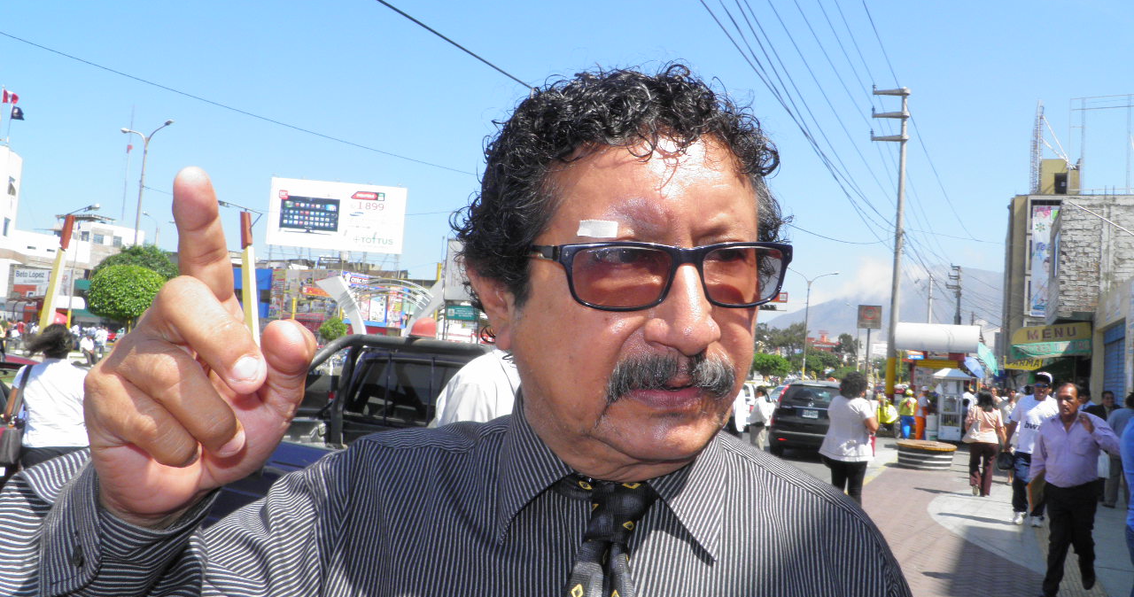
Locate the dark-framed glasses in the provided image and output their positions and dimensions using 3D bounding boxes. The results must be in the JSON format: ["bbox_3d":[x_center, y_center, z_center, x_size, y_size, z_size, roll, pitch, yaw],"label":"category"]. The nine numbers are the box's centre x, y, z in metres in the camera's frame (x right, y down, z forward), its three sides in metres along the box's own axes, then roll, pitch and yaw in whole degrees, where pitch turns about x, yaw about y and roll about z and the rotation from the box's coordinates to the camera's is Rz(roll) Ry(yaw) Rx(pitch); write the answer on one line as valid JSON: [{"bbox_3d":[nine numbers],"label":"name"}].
[{"bbox_3d":[0.039,-0.014,0.578,0.146,0.045,0.143,-1,4,-23],"label":"dark-framed glasses"}]

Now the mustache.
[{"bbox_3d":[0.061,0.046,0.540,0.084,0.033,0.030,3,-2,-18],"label":"mustache"}]

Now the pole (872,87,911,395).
[{"bbox_3d":[10.736,-1.286,31.232,1.320,11.920,0.360,2,-5,25],"label":"pole"}]

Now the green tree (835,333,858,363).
[{"bbox_3d":[38.210,8.692,125.000,3.600,8.100,3.600,4,-4,0],"label":"green tree"}]

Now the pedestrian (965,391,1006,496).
[{"bbox_3d":[6.312,2.198,13.837,0.580,1.599,0.400,2,-5,25],"label":"pedestrian"}]

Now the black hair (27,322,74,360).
[{"bbox_3d":[-2.803,0.229,5.000,0.250,0.200,0.200,6,-5,-17],"label":"black hair"}]

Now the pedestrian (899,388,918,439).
[{"bbox_3d":[9.383,3.249,25.200,0.480,1.620,0.420,2,-4,30],"label":"pedestrian"}]

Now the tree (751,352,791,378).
[{"bbox_3d":[10.819,4.562,49.872,2.600,3.251,2.600,3,-5,13],"label":"tree"}]

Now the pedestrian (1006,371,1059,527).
[{"bbox_3d":[5.354,1.737,10.550,0.620,1.770,0.500,2,-4,24],"label":"pedestrian"}]

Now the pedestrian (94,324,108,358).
[{"bbox_3d":[-23.346,2.110,46.000,0.520,1.670,0.400,4,-4,0],"label":"pedestrian"}]

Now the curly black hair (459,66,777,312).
[{"bbox_3d":[0.032,-0.062,0.610,0.210,0.185,0.220,-1,4,-23],"label":"curly black hair"}]

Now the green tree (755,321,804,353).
[{"bbox_3d":[22.084,6.689,97.675,6.200,8.220,6.000,3,-5,13],"label":"green tree"}]

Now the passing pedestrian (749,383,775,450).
[{"bbox_3d":[3.858,2.505,18.200,0.420,1.550,0.500,2,-4,31],"label":"passing pedestrian"}]

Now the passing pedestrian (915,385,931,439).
[{"bbox_3d":[9.694,3.199,25.000,0.400,1.620,0.460,4,-4,-5],"label":"passing pedestrian"}]

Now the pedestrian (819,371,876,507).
[{"bbox_3d":[2.852,1.549,9.300,0.580,1.620,0.420,2,-4,23],"label":"pedestrian"}]

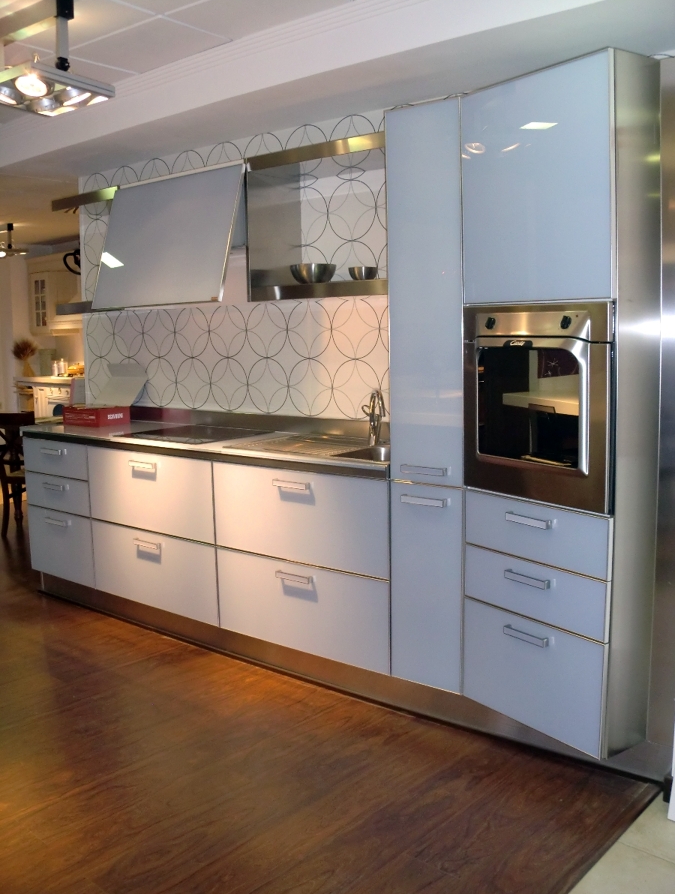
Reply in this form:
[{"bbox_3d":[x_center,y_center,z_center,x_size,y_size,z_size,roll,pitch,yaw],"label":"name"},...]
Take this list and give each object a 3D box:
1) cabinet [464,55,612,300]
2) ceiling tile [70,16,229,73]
[{"bbox_3d":[0.779,-0.750,2.726,0.561,0.663,0.614,-6,8,-32],"label":"cabinet"},{"bbox_3d":[-0.721,-1.526,3.452,0.601,0.020,0.399,5,9,40],"label":"ceiling tile"}]

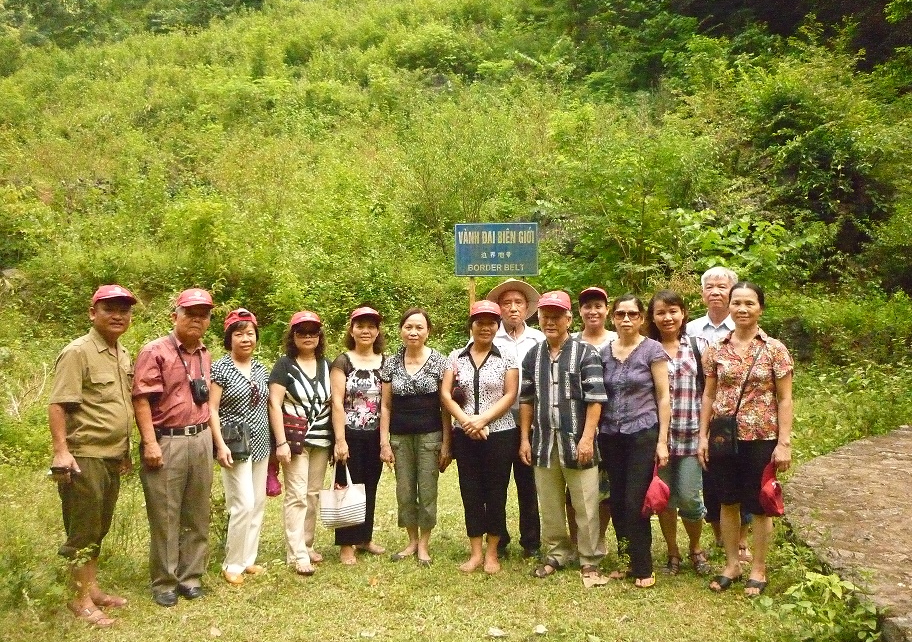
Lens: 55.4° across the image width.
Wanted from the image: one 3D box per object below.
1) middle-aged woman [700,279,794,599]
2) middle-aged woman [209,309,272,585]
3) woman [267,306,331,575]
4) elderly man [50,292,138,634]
[{"bbox_3d":[1.544,0.600,4.616,0.490,1.590,0.320,0,0,24],"label":"middle-aged woman"},{"bbox_3d":[-1.254,0.710,5.056,0.420,1.555,0.300,-1,0,-25],"label":"middle-aged woman"},{"bbox_3d":[-0.924,0.709,5.200,0.440,1.543,0.330,0,1,-30],"label":"woman"},{"bbox_3d":[-1.833,0.661,4.420,0.380,1.683,0.470,2,1,40],"label":"elderly man"}]

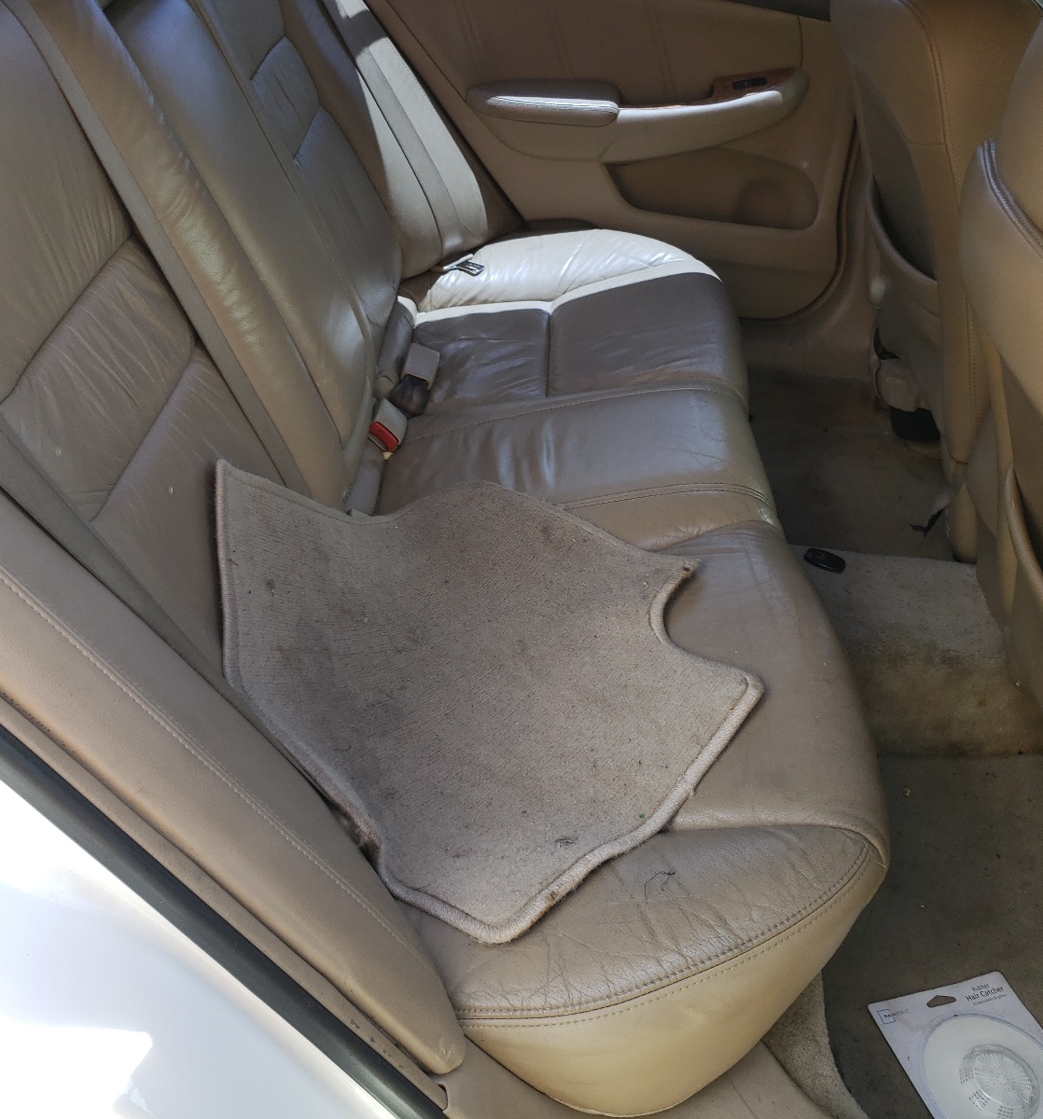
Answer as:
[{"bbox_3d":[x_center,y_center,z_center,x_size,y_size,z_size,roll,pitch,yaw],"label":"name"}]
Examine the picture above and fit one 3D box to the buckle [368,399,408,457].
[{"bbox_3d":[-0.150,-0.149,1.250,0.037,0.022,0.060,36,26,-20],"label":"buckle"}]

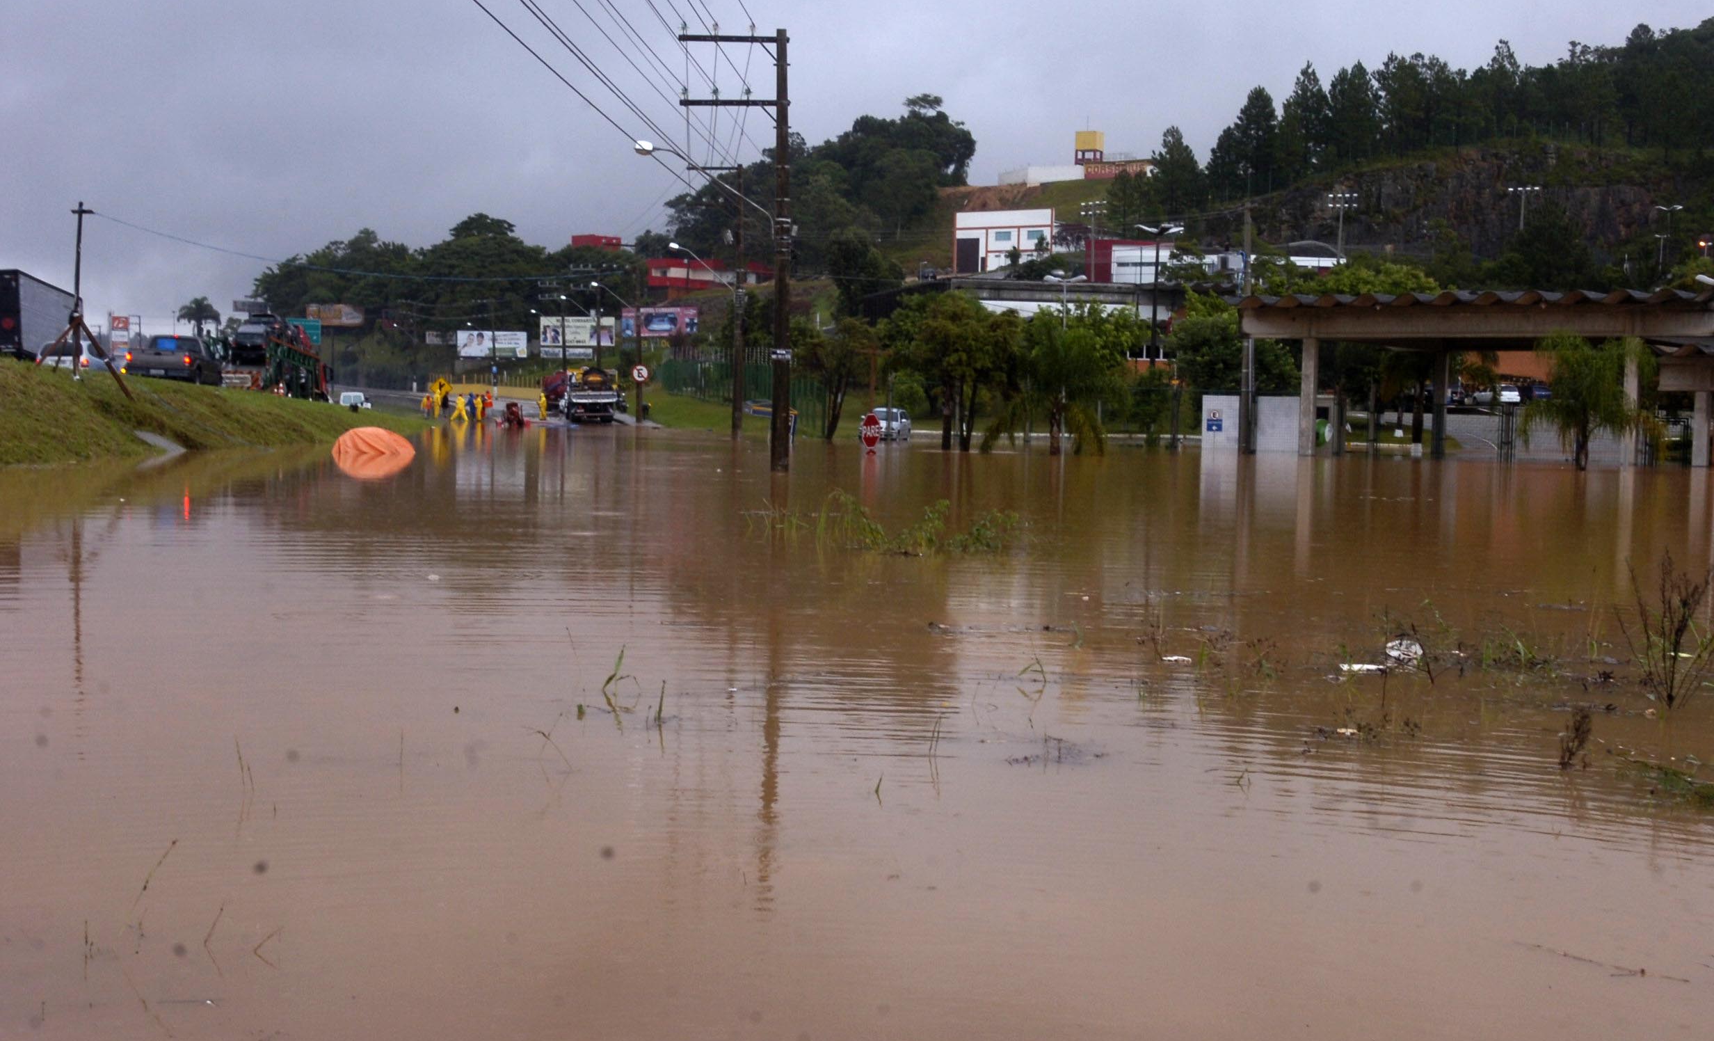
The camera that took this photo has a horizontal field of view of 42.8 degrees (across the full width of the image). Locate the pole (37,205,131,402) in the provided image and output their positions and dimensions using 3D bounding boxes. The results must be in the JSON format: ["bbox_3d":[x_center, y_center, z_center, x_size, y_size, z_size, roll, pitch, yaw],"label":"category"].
[{"bbox_3d":[-17.118,-4.886,48.500,2.050,4.400,1.800,1,3,-11],"label":"pole"}]

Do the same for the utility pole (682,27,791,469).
[{"bbox_3d":[-2.306,-4.909,41.513,2.100,8.800,0.400,1,3,-6],"label":"utility pole"}]

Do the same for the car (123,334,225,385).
[{"bbox_3d":[-20.100,-4.570,64.400,1.790,1.730,5.150,2,1,-7],"label":"car"}]

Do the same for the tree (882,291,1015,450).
[{"bbox_3d":[2.685,-4.254,64.508,3.900,5.000,3.800,1,3,0],"label":"tree"}]

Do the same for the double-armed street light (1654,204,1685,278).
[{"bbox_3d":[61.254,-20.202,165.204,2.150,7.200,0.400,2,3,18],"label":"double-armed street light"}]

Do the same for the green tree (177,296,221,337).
[{"bbox_3d":[-58.787,-16.061,195.000,4.100,7.800,4.100,1,3,0],"label":"green tree"}]

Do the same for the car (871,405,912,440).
[{"bbox_3d":[1.210,-3.870,90.500,1.680,1.500,4.100,2,3,7],"label":"car"}]

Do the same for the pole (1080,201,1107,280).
[{"bbox_3d":[21.614,-24.798,200.041,2.800,9.000,0.800,4,4,41],"label":"pole"}]

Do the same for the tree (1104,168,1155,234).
[{"bbox_3d":[35.530,-41.050,285.020,6.600,9.300,6.300,1,3,0],"label":"tree"}]

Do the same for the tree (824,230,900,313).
[{"bbox_3d":[0.501,-18.392,165.013,5.800,7.000,5.500,1,3,0],"label":"tree"}]

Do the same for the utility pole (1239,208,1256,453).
[{"bbox_3d":[14.021,-6.874,78.500,0.340,9.300,0.340,1,3,0],"label":"utility pole"}]

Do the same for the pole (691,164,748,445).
[{"bbox_3d":[-5.201,-8.185,82.003,2.150,10.400,0.400,1,3,-7],"label":"pole"}]

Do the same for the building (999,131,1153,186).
[{"bbox_3d":[40.574,-66.963,405.000,27.000,10.000,13.000,3,4,24],"label":"building"}]

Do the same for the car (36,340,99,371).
[{"bbox_3d":[-24.800,-4.900,69.500,1.680,1.500,4.100,2,1,-7],"label":"car"}]

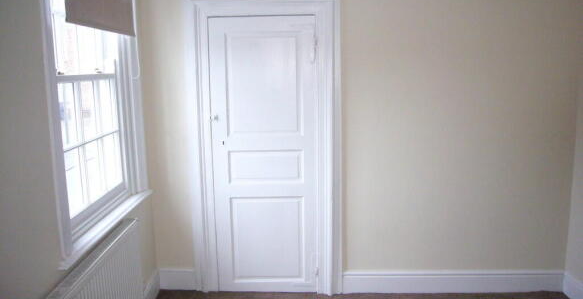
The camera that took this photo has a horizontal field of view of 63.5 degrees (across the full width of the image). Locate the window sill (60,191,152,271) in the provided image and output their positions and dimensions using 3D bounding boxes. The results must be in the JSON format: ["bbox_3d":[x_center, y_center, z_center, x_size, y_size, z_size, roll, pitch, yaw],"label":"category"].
[{"bbox_3d":[-0.921,0.343,2.421,0.090,0.040,1.384,-1,7,-3],"label":"window sill"}]

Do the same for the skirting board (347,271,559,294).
[{"bbox_3d":[1.121,0.922,3.308,1.514,0.171,0.027,-1,7,3],"label":"skirting board"}]

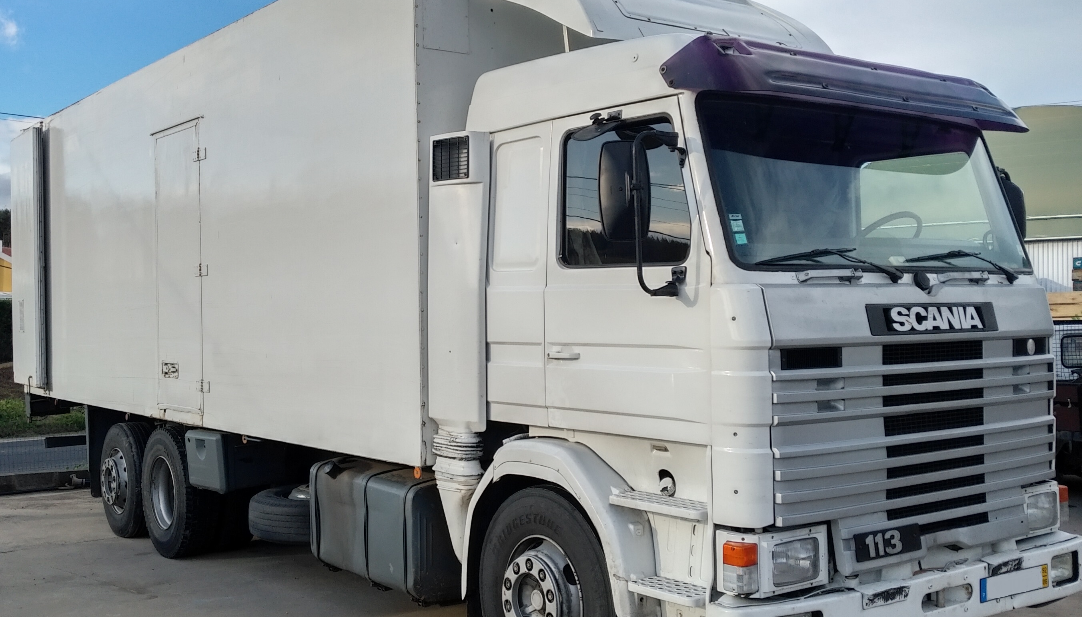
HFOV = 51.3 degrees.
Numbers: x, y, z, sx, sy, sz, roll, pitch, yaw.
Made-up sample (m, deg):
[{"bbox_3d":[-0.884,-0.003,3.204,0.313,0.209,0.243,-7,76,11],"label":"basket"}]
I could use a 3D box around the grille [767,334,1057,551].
[{"bbox_3d":[1.796,0.505,5.063,2.180,0.830,0.130,-1,0,-38],"label":"grille"}]

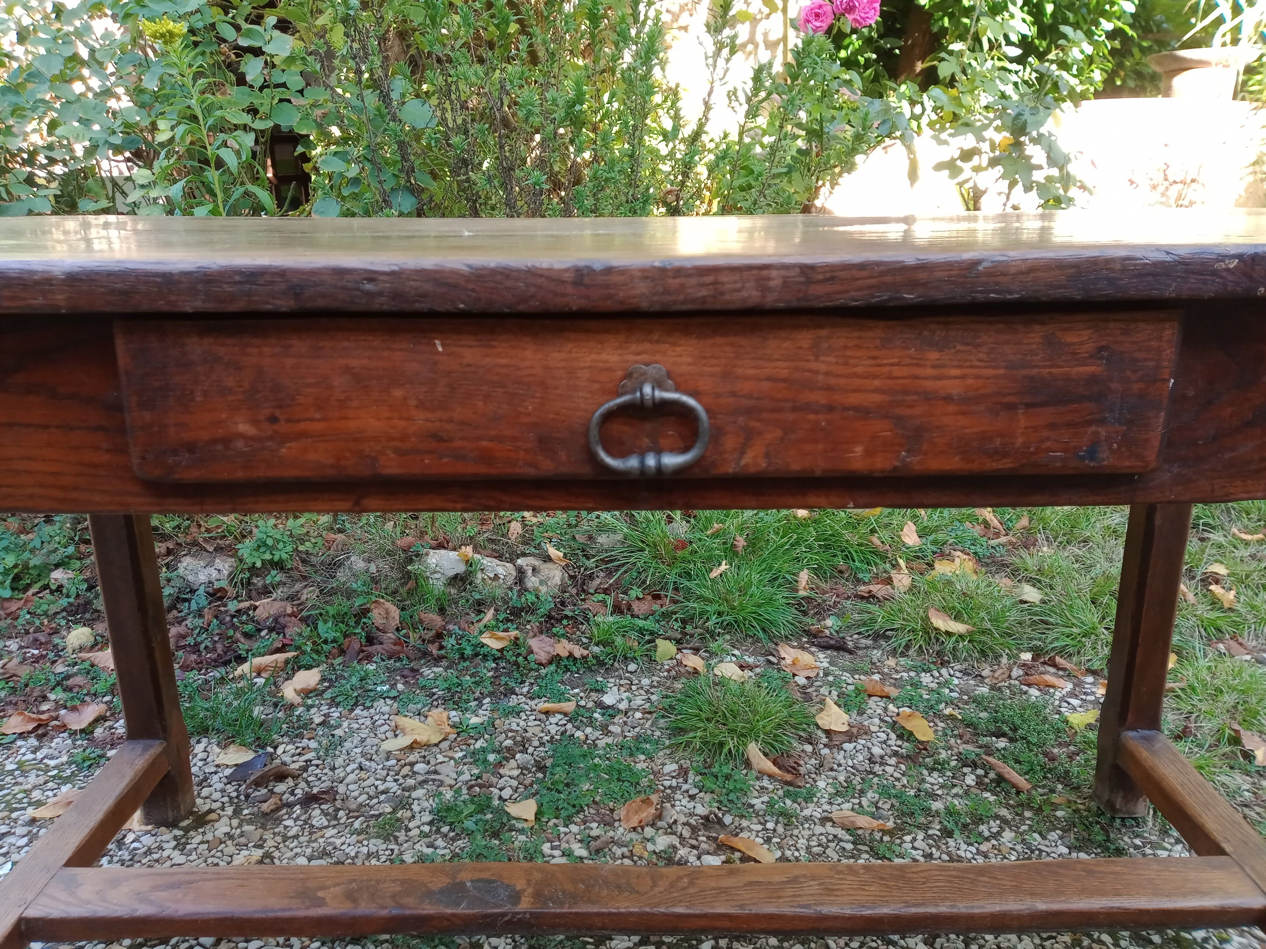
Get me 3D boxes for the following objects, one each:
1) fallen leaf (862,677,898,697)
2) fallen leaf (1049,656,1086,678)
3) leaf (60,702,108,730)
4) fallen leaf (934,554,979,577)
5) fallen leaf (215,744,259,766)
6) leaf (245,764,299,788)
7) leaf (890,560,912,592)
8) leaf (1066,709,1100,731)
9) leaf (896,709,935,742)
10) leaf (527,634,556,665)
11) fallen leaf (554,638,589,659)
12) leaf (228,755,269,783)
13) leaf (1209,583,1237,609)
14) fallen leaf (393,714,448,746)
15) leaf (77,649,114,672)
[{"bbox_3d":[0.390,0.340,1.570,0.055,0.020,0.030,11,20,33],"label":"fallen leaf"},{"bbox_3d":[0.714,0.316,1.621,0.064,0.022,0.027,11,20,35],"label":"fallen leaf"},{"bbox_3d":[-0.846,0.373,1.524,0.070,0.029,0.046,-3,16,-9],"label":"leaf"},{"bbox_3d":[0.667,0.188,2.040,0.093,0.030,0.060,4,17,14],"label":"fallen leaf"},{"bbox_3d":[-0.565,0.402,1.413,0.054,0.016,0.032,2,17,10],"label":"fallen leaf"},{"bbox_3d":[-0.498,0.417,1.364,0.076,0.022,0.026,-7,17,-21],"label":"leaf"},{"bbox_3d":[0.525,0.199,1.935,0.043,0.050,0.055,4,17,15],"label":"leaf"},{"bbox_3d":[0.679,0.367,1.475,0.057,0.015,0.034,-3,16,-7],"label":"leaf"},{"bbox_3d":[0.427,0.373,1.472,0.038,0.020,0.068,-10,19,-28],"label":"leaf"},{"bbox_3d":[-0.150,0.300,1.695,0.044,0.025,0.077,-6,17,-17],"label":"leaf"},{"bbox_3d":[-0.104,0.297,1.689,0.062,0.022,0.040,5,17,17],"label":"fallen leaf"},{"bbox_3d":[-0.539,0.412,1.385,0.072,0.018,0.037,-16,22,-43],"label":"leaf"},{"bbox_3d":[1.085,0.223,1.817,0.052,0.035,0.045,13,21,38],"label":"leaf"},{"bbox_3d":[-0.318,0.382,1.474,0.085,0.025,0.052,7,18,24],"label":"fallen leaf"},{"bbox_3d":[-0.892,0.314,1.662,0.075,0.024,0.050,1,16,5],"label":"leaf"}]

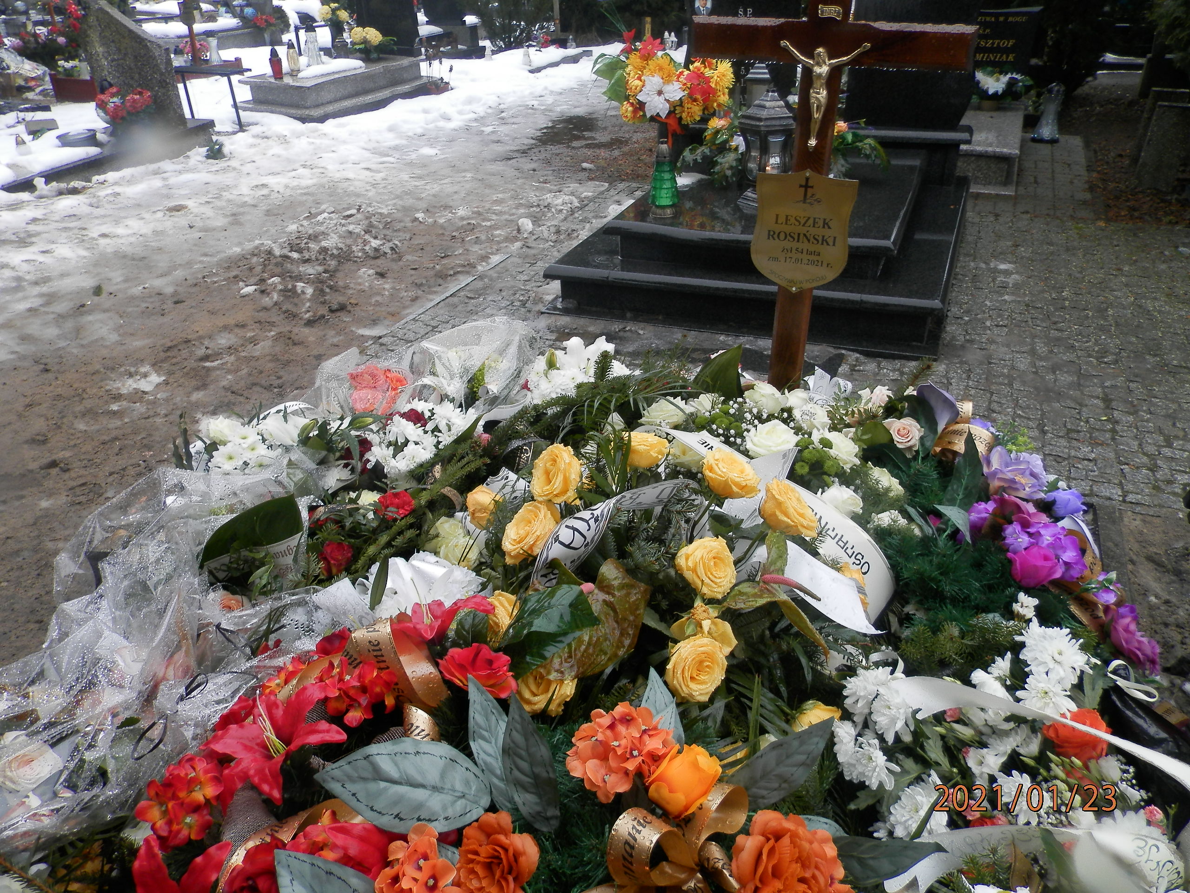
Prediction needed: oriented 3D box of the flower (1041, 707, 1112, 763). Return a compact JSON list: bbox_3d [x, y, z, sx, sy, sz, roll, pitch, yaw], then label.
[{"bbox_3d":[0.543,0.326,0.970,0.076,0.058,0.072,23,64,30],"label":"flower"}]

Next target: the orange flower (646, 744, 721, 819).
[{"bbox_3d":[0.096,0.363,0.930,0.074,0.066,0.068,13,29,0],"label":"orange flower"}]

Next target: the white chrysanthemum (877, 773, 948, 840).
[{"bbox_3d":[0.383,0.431,1.030,0.080,0.045,0.080,2,66,7],"label":"white chrysanthemum"}]

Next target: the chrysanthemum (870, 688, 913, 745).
[{"bbox_3d":[0.363,0.329,1.050,0.056,0.060,0.048,6,-4,15],"label":"chrysanthemum"}]

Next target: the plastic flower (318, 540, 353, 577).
[{"bbox_3d":[-0.461,0.199,1.530,0.062,0.060,0.060,-5,53,-4],"label":"plastic flower"}]

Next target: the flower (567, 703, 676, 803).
[{"bbox_3d":[0.028,0.342,0.960,0.118,0.090,0.110,-4,31,0],"label":"flower"}]

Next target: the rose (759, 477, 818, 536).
[{"bbox_3d":[0.302,0.096,1.340,0.090,0.082,0.090,4,32,13],"label":"rose"}]

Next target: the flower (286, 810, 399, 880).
[{"bbox_3d":[-0.270,0.428,0.920,0.120,0.070,0.100,-19,35,-23],"label":"flower"}]

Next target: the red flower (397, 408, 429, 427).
[{"bbox_3d":[-0.421,-0.065,1.980,0.062,0.058,0.068,40,46,15],"label":"red flower"}]

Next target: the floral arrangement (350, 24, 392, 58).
[{"bbox_3d":[-2.211,-4.005,8.500,0.420,0.340,0.360,-10,32,-10],"label":"floral arrangement"}]

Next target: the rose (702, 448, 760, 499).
[{"bbox_3d":[0.195,0.040,1.240,0.083,0.062,0.080,18,56,-2],"label":"rose"}]

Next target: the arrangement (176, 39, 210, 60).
[{"bbox_3d":[-5.047,-4.983,10.800,0.430,0.270,0.320,10,34,21],"label":"arrangement"}]

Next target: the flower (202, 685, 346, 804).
[{"bbox_3d":[-0.366,0.342,0.980,0.150,0.083,0.125,6,36,0],"label":"flower"}]

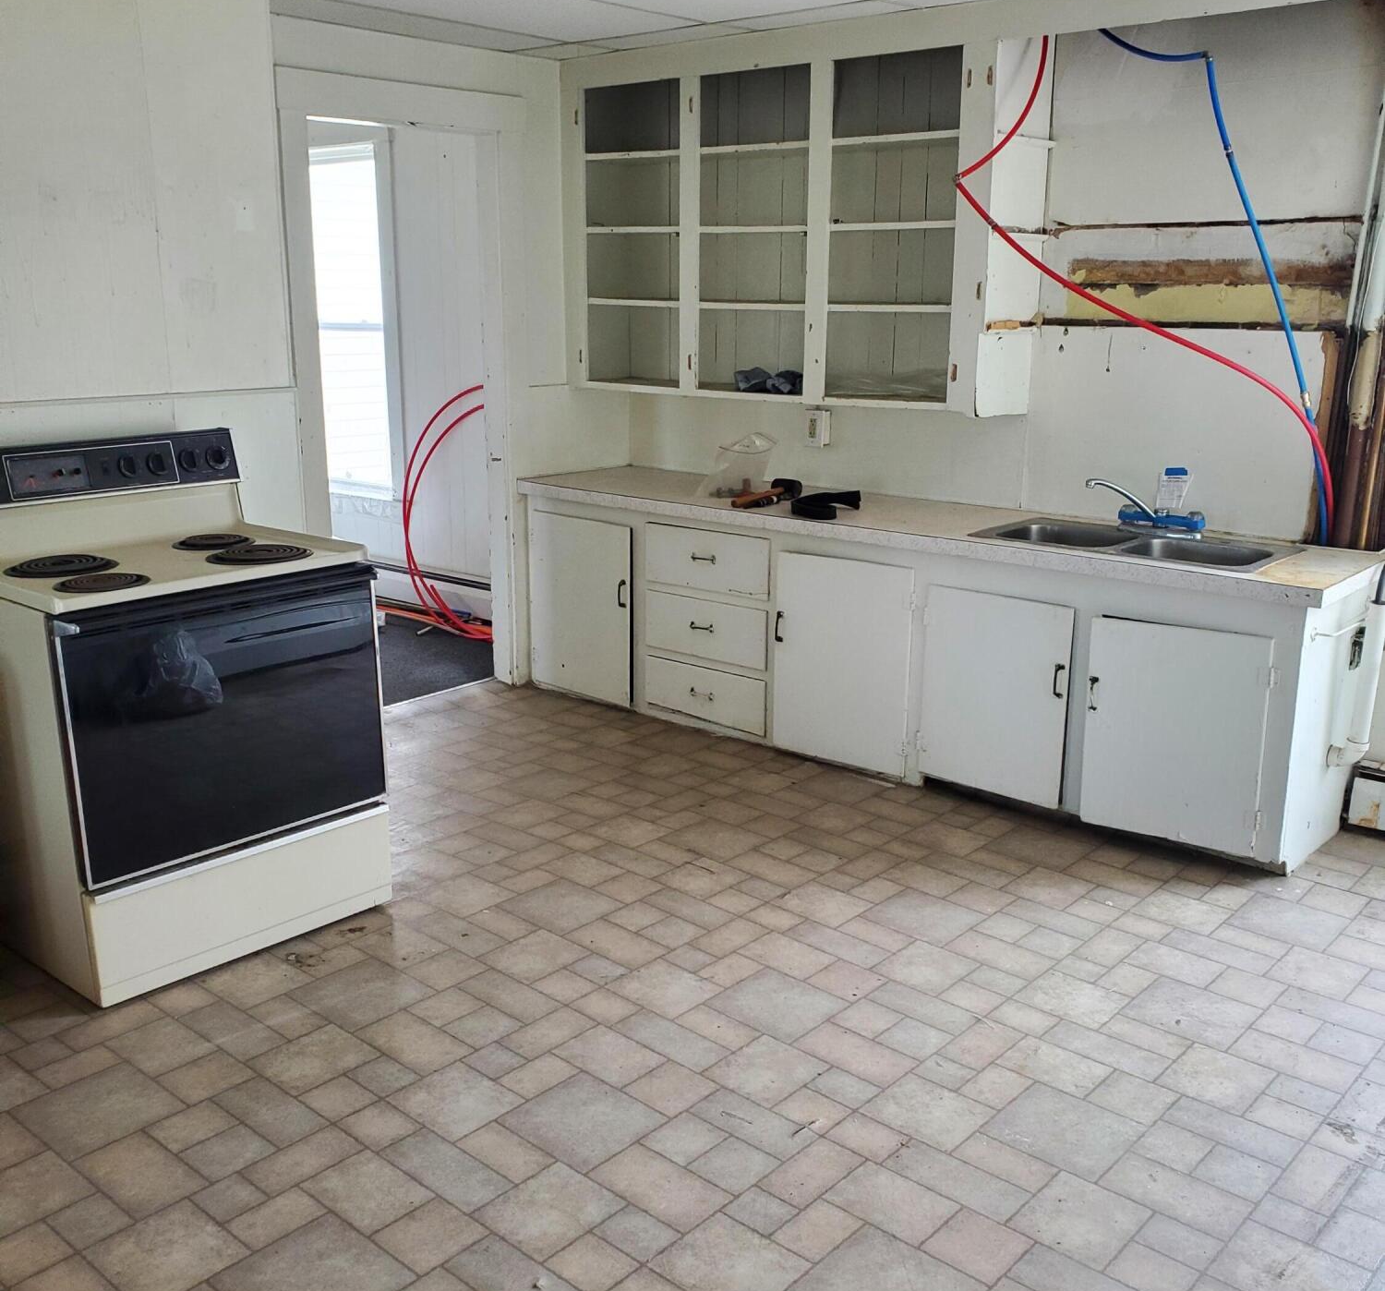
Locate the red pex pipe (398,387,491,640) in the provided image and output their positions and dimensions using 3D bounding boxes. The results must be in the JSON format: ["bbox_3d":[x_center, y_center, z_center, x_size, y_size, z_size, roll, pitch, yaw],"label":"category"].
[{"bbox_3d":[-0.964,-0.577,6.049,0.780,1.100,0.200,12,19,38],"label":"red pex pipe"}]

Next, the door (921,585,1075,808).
[{"bbox_3d":[0.917,0.149,4.197,0.475,0.608,0.022,12,19,37],"label":"door"}]

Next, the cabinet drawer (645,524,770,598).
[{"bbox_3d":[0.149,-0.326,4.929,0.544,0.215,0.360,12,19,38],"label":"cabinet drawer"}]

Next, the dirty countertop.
[{"bbox_3d":[0.653,-0.424,4.650,2.942,0.051,0.620,12,19,38],"label":"dirty countertop"}]

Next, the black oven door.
[{"bbox_3d":[-1.059,0.156,3.201,0.743,0.639,0.070,-14,21,-42],"label":"black oven door"}]

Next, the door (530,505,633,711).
[{"bbox_3d":[-0.411,-0.141,5.200,0.495,0.677,0.022,12,19,37],"label":"door"}]

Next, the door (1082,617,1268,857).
[{"bbox_3d":[1.345,0.248,3.875,0.495,0.615,0.022,12,19,37],"label":"door"}]

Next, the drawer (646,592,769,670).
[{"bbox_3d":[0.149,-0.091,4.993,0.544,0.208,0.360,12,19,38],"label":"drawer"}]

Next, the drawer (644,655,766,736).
[{"bbox_3d":[0.148,0.140,5.056,0.544,0.192,0.360,12,19,38],"label":"drawer"}]

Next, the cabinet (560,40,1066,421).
[{"bbox_3d":[0.311,-1.446,4.874,1.789,1.132,0.326,12,19,38],"label":"cabinet"}]

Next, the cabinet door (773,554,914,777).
[{"bbox_3d":[0.488,0.054,4.521,0.508,0.675,0.022,12,19,37],"label":"cabinet door"}]

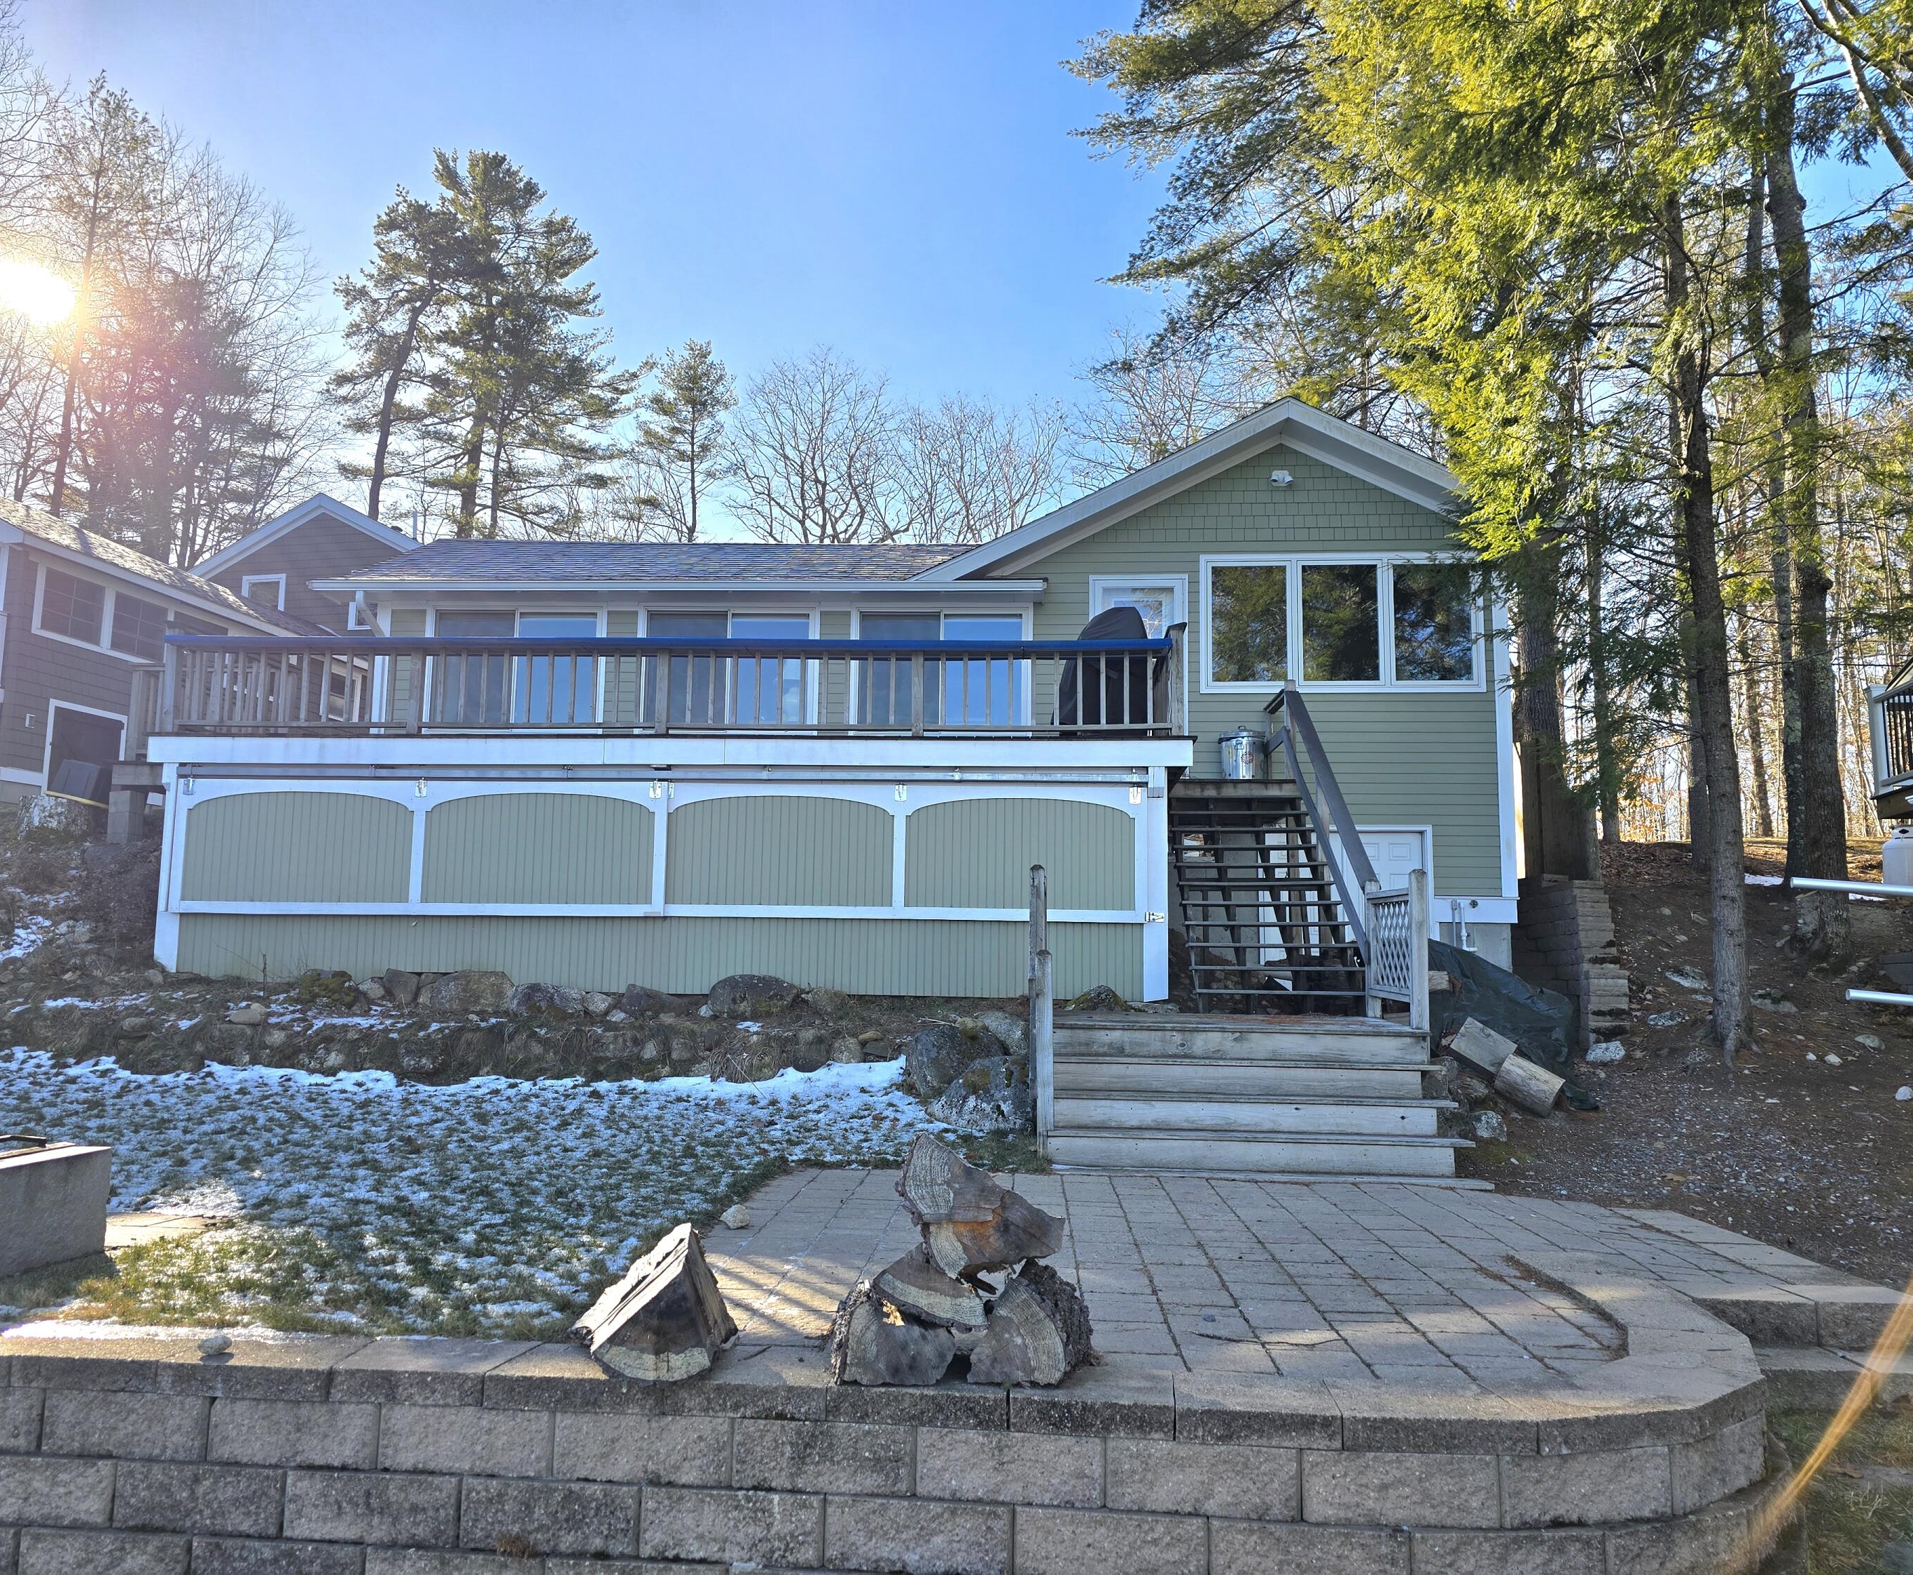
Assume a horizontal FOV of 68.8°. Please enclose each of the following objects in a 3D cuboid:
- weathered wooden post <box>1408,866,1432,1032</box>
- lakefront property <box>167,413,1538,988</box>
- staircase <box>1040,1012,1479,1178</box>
[{"bbox_3d":[2.505,0.865,7.576,0.092,0.890,0.092,0,-7,6],"label":"weathered wooden post"},{"bbox_3d":[-0.171,-0.716,15.424,11.800,5.720,10.200,0,-7,3],"label":"lakefront property"},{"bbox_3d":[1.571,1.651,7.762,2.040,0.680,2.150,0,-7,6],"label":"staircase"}]

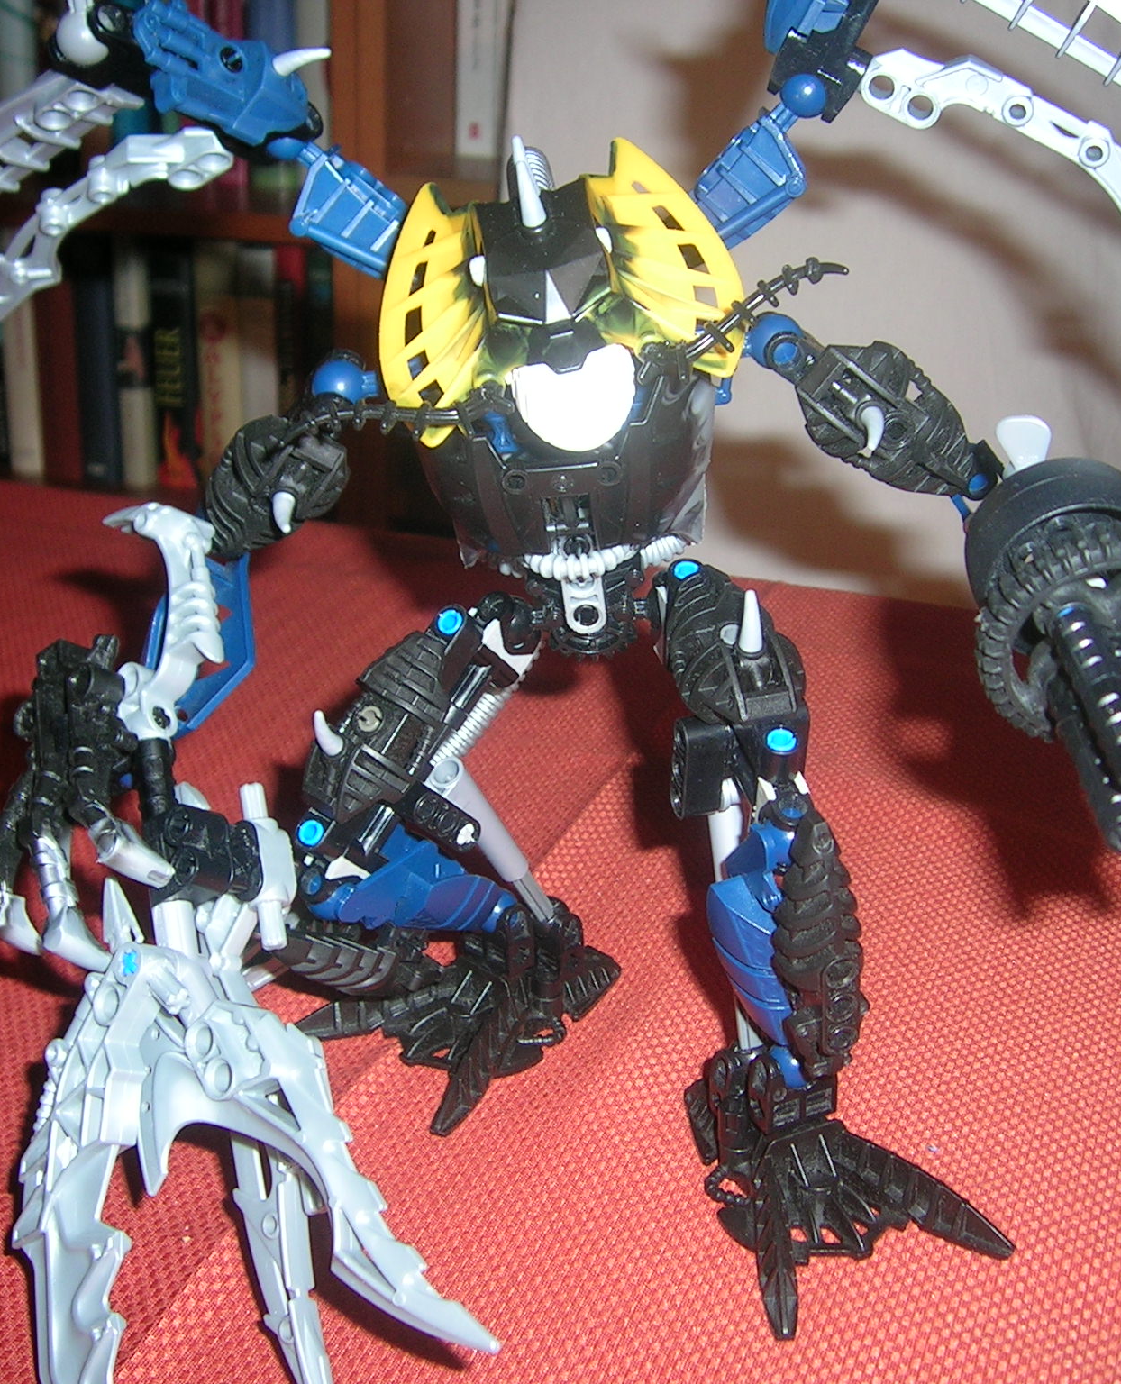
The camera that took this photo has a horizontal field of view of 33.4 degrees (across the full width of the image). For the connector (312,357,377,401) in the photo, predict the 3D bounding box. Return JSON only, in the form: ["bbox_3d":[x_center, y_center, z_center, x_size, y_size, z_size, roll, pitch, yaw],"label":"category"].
[{"bbox_3d":[-0.045,-0.064,0.387,0.015,0.011,0.011,10,21,24],"label":"connector"}]

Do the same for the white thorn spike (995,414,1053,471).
[{"bbox_3d":[0.093,-0.049,0.373,0.011,0.016,0.006,4,19,9],"label":"white thorn spike"}]

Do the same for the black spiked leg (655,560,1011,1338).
[{"bbox_3d":[0.048,0.040,0.369,0.058,0.125,0.101,-6,20,-21],"label":"black spiked leg"}]

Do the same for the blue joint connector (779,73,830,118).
[{"bbox_3d":[0.055,-0.135,0.422,0.011,0.011,0.011,10,21,24],"label":"blue joint connector"}]

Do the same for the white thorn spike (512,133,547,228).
[{"bbox_3d":[-0.006,-0.093,0.342,0.005,0.018,0.006,-4,28,12],"label":"white thorn spike"}]

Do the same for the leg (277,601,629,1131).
[{"bbox_3d":[-0.025,0.034,0.417,0.060,0.104,0.075,17,24,37],"label":"leg"}]

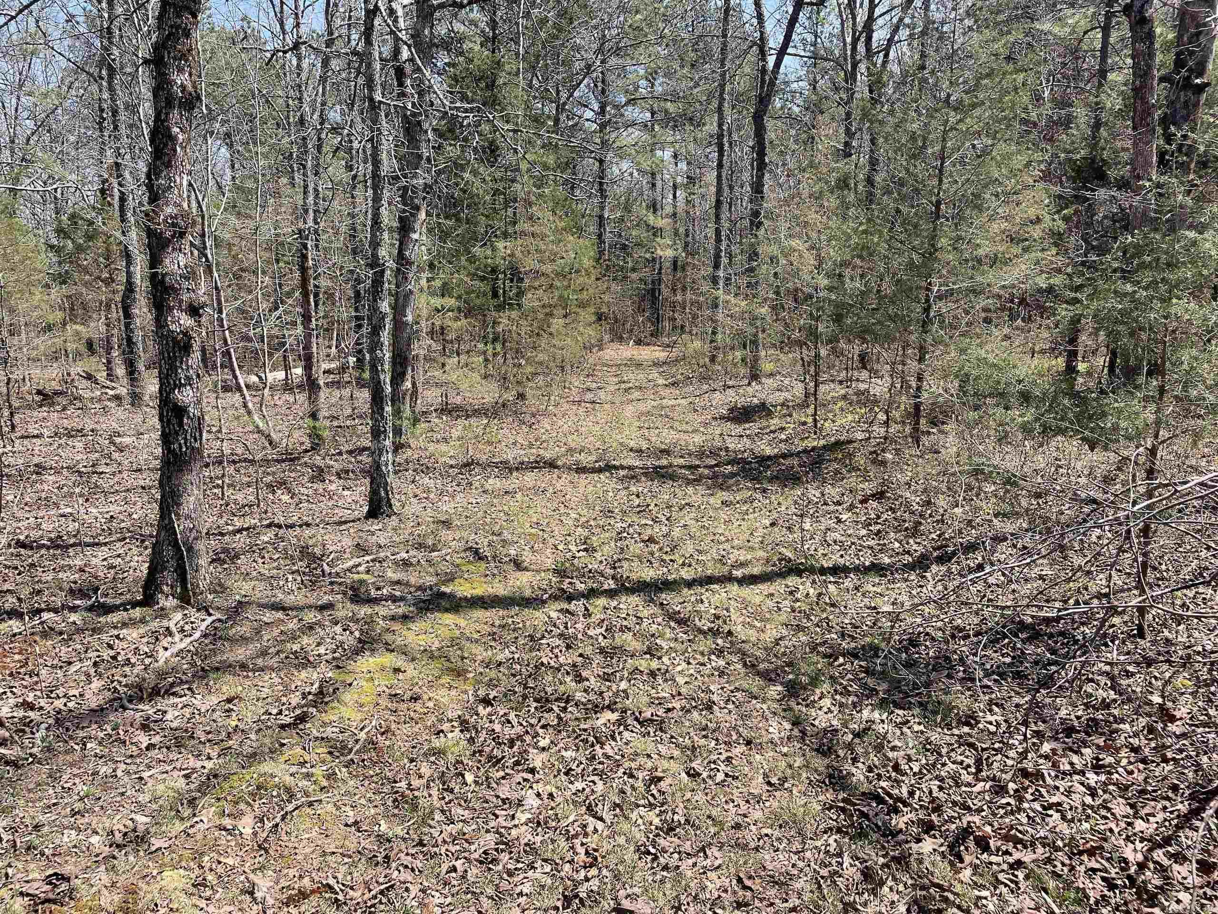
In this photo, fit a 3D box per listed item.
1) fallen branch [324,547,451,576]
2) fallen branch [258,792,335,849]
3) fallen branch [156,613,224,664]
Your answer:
[{"bbox_3d":[-1.372,0.620,5.772,0.867,0.070,0.130,-8,12,-41],"label":"fallen branch"},{"bbox_3d":[-0.963,1.101,2.828,0.080,0.040,0.321,4,10,23],"label":"fallen branch"},{"bbox_3d":[-2.002,0.837,4.399,0.160,0.070,0.635,0,9,2],"label":"fallen branch"}]

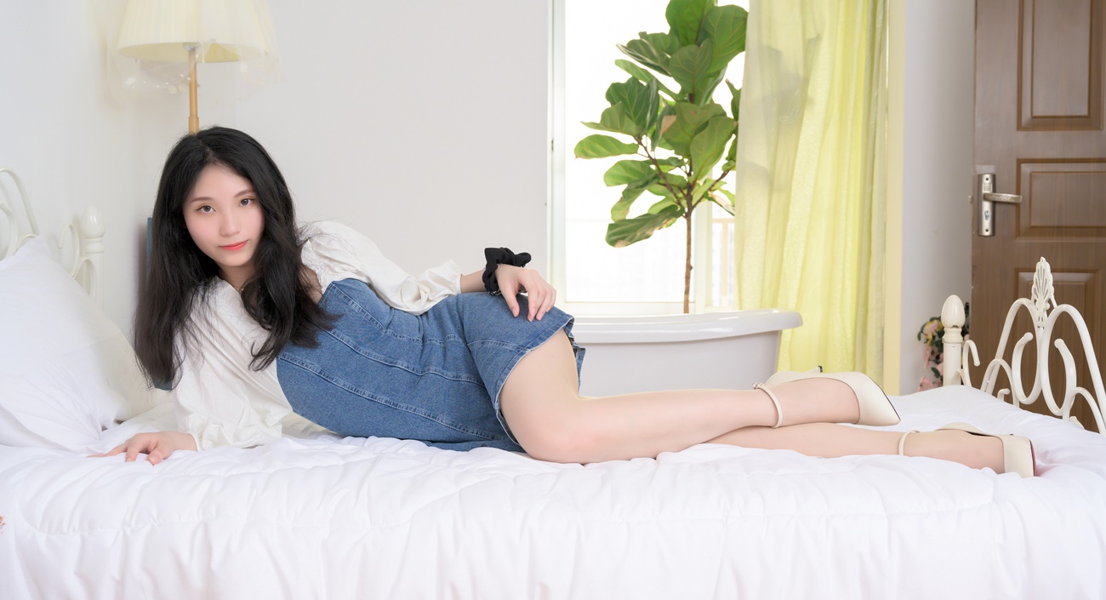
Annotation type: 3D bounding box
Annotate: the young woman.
[{"bbox_3d":[0.010,-0.011,2.282,1.550,0.570,0.470,0,3,0],"label":"young woman"}]

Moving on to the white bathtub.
[{"bbox_3d":[0.085,0.358,4.773,1.620,0.620,0.740,0,3,0],"label":"white bathtub"}]

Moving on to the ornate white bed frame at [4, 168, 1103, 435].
[{"bbox_3d":[-0.086,0.228,2.499,2.060,1.100,1.220,0,3,1],"label":"ornate white bed frame"}]

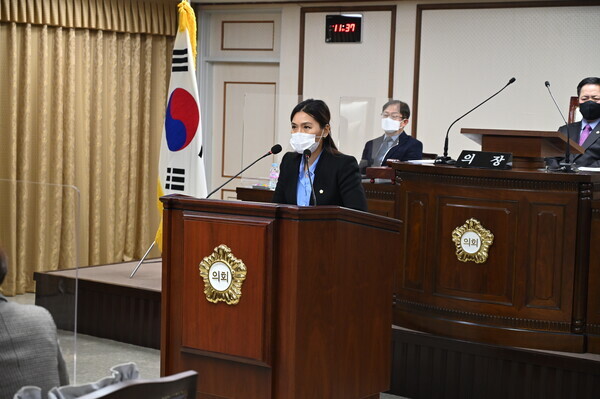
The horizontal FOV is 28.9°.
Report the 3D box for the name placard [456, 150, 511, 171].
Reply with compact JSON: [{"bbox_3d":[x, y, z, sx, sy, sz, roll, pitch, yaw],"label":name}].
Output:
[{"bbox_3d":[0.967,-0.202,6.121,0.290,0.083,0.090,5,7,33],"label":"name placard"}]

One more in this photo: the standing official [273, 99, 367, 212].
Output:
[{"bbox_3d":[0.080,0.329,5.375,0.460,1.580,0.360,5,7,33],"label":"standing official"}]

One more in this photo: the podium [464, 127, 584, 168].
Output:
[{"bbox_3d":[1.227,-0.281,6.447,0.560,0.210,0.410,5,7,33],"label":"podium"}]

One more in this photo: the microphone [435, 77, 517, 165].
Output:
[{"bbox_3d":[0.957,-0.433,6.372,0.470,0.475,0.120,-1,6,-22],"label":"microphone"}]

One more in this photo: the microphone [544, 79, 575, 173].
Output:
[{"bbox_3d":[1.370,-0.397,6.131,0.120,0.475,0.470,2,5,-1],"label":"microphone"}]

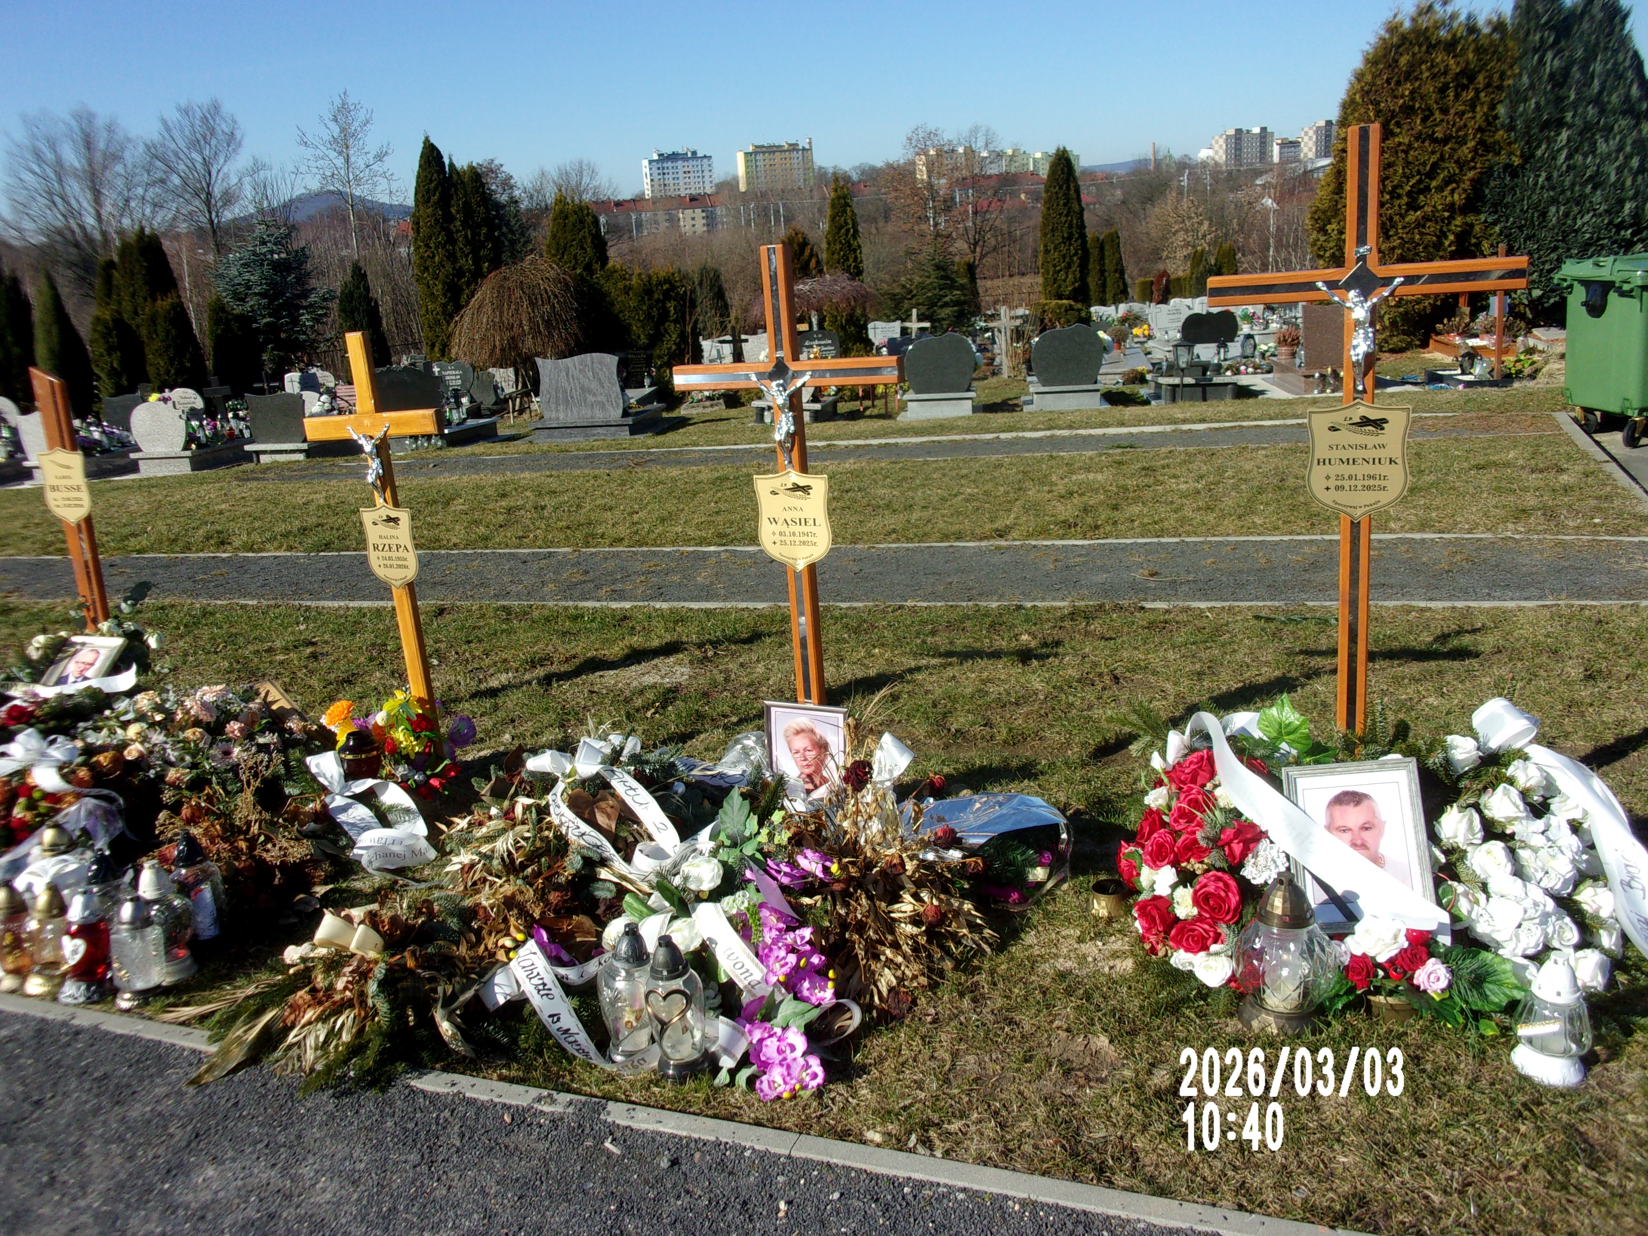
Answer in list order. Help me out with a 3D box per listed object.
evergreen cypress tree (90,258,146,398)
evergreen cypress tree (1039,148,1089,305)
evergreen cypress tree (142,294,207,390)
[{"bbox_3d":[-12.449,-5.073,23.500,0.950,2.550,0.950,-12,16,-25],"label":"evergreen cypress tree"},{"bbox_3d":[5.350,-8.323,29.467,1.110,3.952,1.110,-2,14,11],"label":"evergreen cypress tree"},{"bbox_3d":[-11.760,-4.632,24.292,1.079,2.472,1.079,-11,15,-24],"label":"evergreen cypress tree"}]

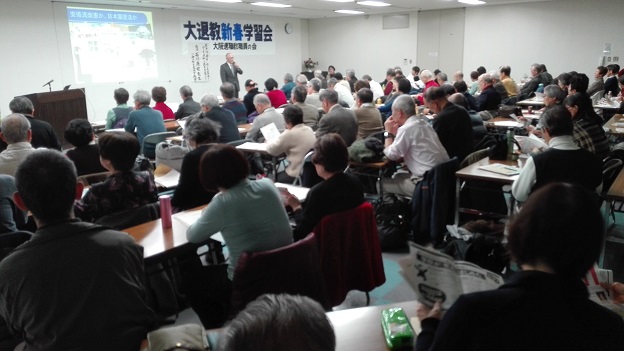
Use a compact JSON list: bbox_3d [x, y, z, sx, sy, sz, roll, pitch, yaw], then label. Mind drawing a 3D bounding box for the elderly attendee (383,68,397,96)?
[{"bbox_3d":[1.769,-1.868,10.526,0.700,1.250,0.460,12,20,41],"label":"elderly attendee"}]

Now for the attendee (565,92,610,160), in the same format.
[{"bbox_3d":[2.437,-0.147,4.128,0.820,1.211,0.500,10,19,36],"label":"attendee"}]

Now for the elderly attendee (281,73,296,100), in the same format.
[{"bbox_3d":[-0.596,-1.632,9.945,0.700,1.250,0.460,12,20,41],"label":"elderly attendee"}]

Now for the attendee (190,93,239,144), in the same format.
[{"bbox_3d":[-1.080,-0.265,4.793,0.800,1.219,0.520,14,21,43],"label":"attendee"}]

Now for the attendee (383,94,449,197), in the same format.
[{"bbox_3d":[0.834,-0.041,3.917,0.850,1.259,0.500,11,19,36],"label":"attendee"}]

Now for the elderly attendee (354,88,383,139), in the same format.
[{"bbox_3d":[0.537,-0.399,5.180,0.500,1.219,0.780,-14,20,-40],"label":"elderly attendee"}]

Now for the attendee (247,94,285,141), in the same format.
[{"bbox_3d":[-0.591,-0.376,5.327,0.700,1.180,0.480,12,20,41],"label":"attendee"}]

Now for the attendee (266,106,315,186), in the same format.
[{"bbox_3d":[-0.196,-0.104,4.281,0.800,1.142,0.500,13,20,41],"label":"attendee"}]

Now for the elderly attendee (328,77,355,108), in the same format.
[{"bbox_3d":[0.433,-1.325,8.838,0.700,1.180,0.460,12,20,41],"label":"elderly attendee"}]

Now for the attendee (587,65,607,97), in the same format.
[{"bbox_3d":[4.732,-1.213,7.752,0.800,1.303,0.480,9,18,34],"label":"attendee"}]

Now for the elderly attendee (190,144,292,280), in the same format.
[{"bbox_3d":[-0.352,0.395,2.571,0.500,1.160,0.800,-14,20,-40],"label":"elderly attendee"}]

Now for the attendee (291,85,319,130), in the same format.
[{"bbox_3d":[-0.228,-0.572,5.993,0.700,1.230,0.470,12,20,41],"label":"attendee"}]

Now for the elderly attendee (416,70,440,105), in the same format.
[{"bbox_3d":[1.861,-1.093,7.501,0.800,1.306,0.500,11,19,38],"label":"elderly attendee"}]

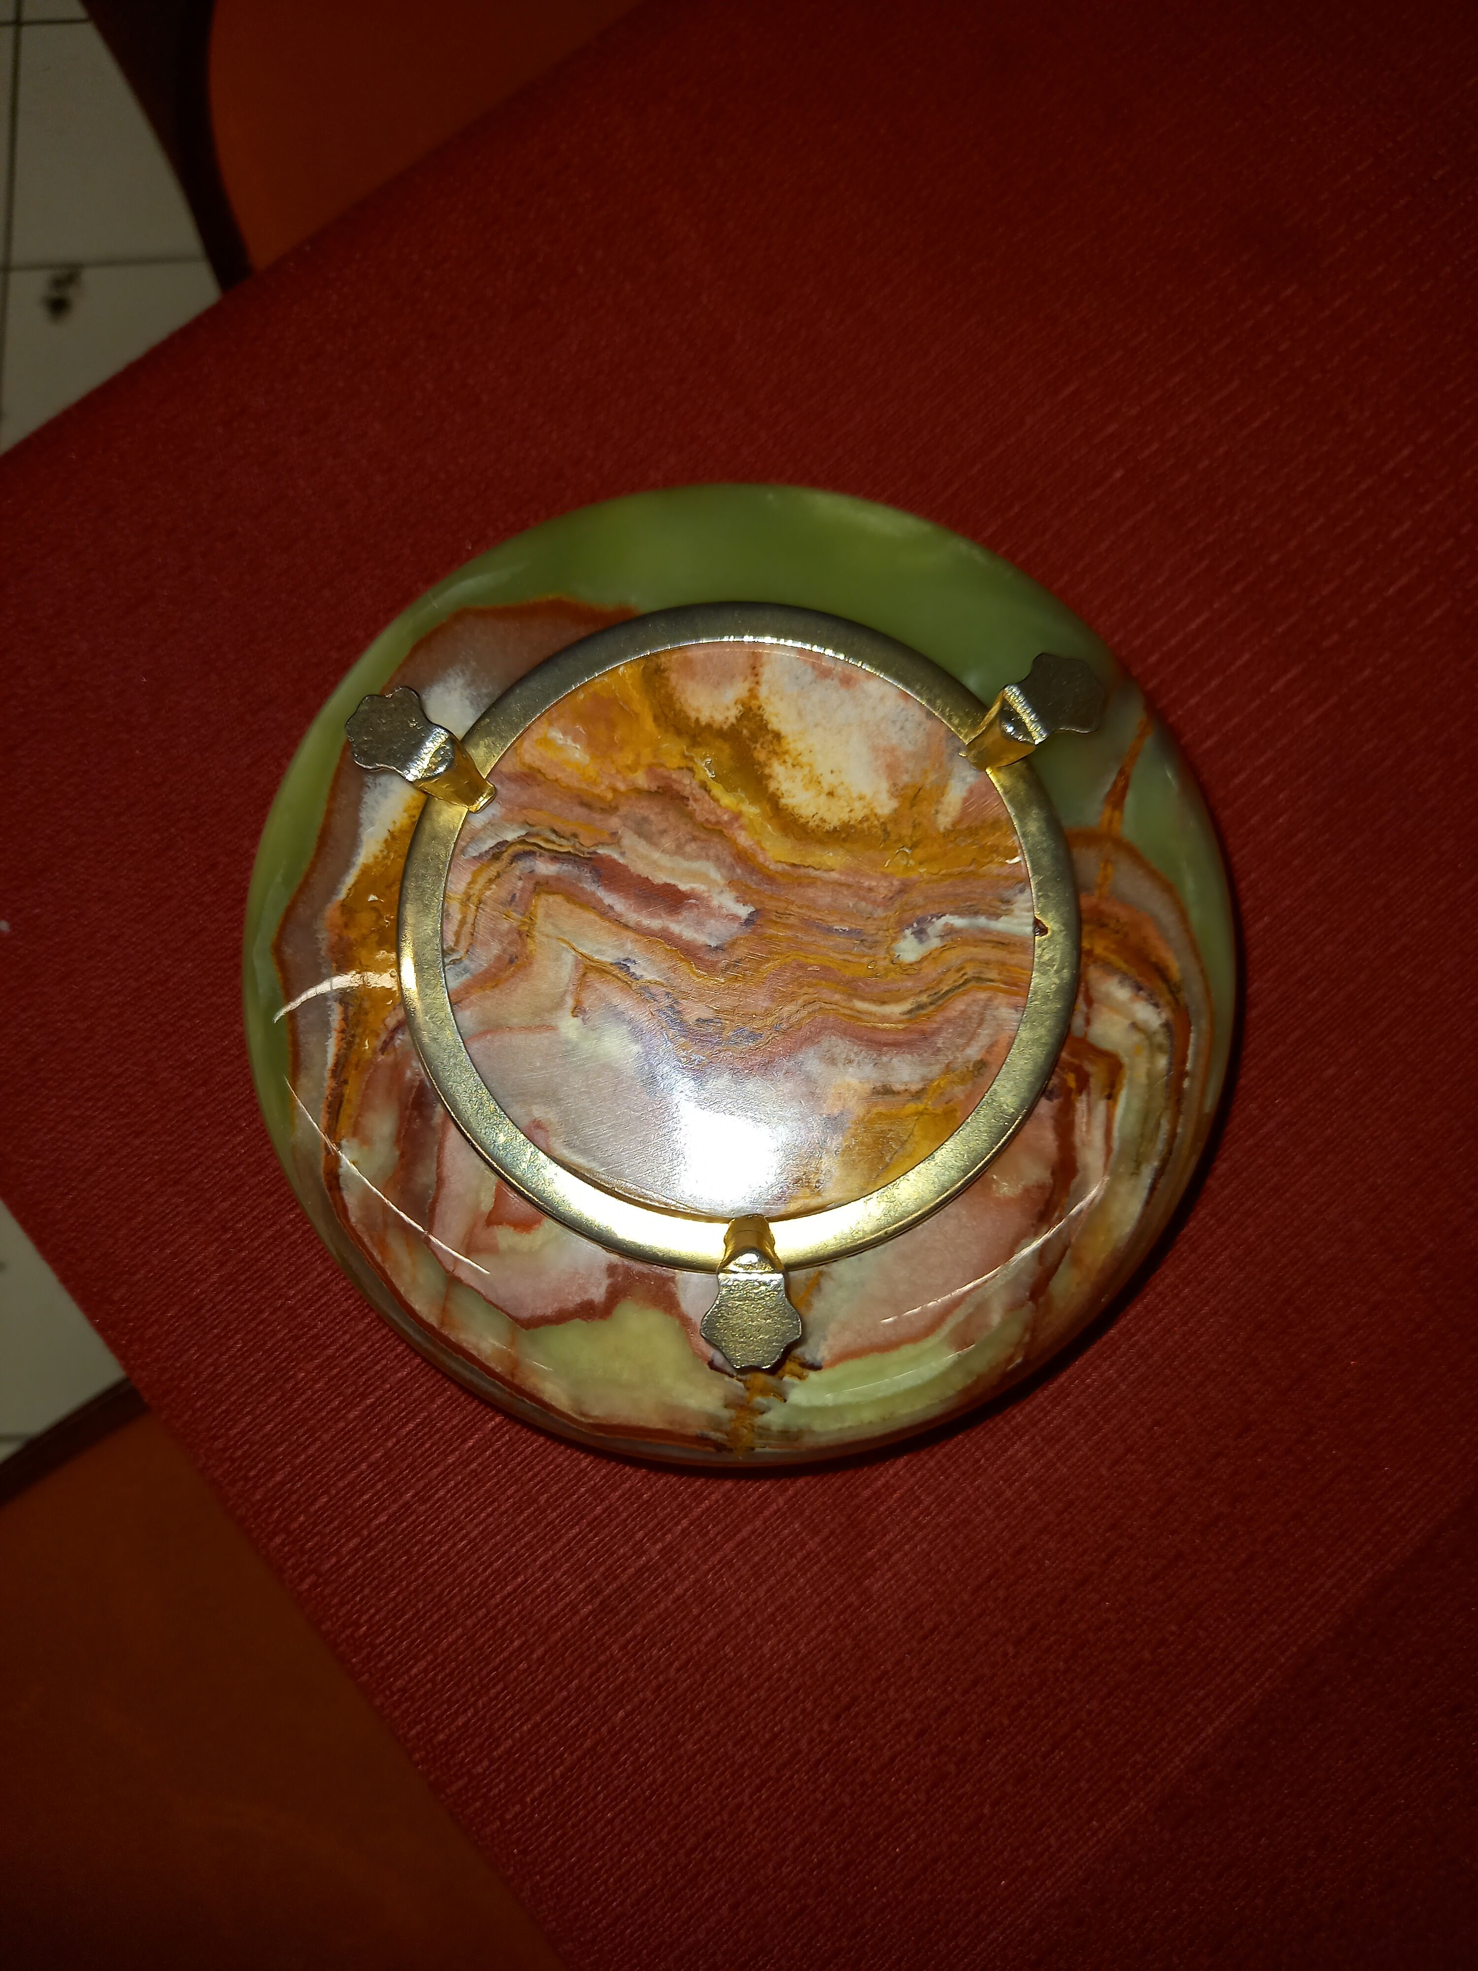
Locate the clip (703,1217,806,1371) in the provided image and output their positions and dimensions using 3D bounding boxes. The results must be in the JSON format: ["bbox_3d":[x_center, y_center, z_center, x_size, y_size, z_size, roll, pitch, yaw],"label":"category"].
[{"bbox_3d":[0.002,0.053,0.247,0.017,0.012,0.026,0,80,0],"label":"clip"}]

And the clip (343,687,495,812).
[{"bbox_3d":[-0.059,-0.043,0.265,0.026,0.012,0.017,31,81,5],"label":"clip"}]

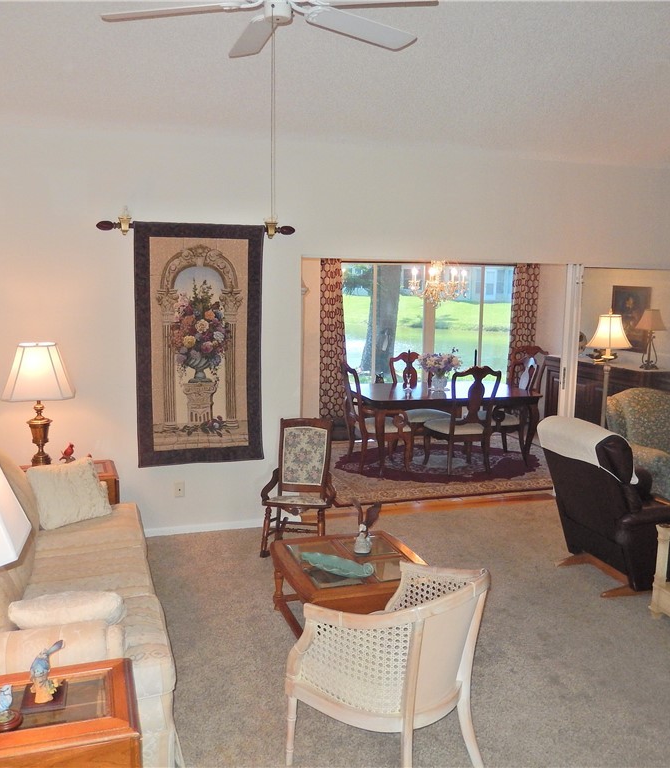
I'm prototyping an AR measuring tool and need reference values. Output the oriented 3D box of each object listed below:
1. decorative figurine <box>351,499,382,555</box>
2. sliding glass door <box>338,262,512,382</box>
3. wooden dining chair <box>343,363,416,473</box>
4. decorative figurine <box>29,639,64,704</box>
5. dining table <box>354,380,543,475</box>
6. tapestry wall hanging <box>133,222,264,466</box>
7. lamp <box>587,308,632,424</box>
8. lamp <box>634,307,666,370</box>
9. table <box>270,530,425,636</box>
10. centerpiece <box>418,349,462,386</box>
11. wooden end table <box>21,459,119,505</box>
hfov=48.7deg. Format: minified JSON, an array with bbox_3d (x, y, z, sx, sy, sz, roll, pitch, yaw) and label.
[{"bbox_3d":[0.177,0.757,3.966,0.160,0.290,0.130,5,9,30],"label":"decorative figurine"},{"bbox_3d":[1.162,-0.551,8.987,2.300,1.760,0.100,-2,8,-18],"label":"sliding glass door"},{"bbox_3d":[0.404,0.311,7.469,0.610,1.050,0.580,-1,8,-13],"label":"wooden dining chair"},{"bbox_3d":[-0.895,0.882,2.286,0.090,0.172,0.100,-1,8,-11],"label":"decorative figurine"},{"bbox_3d":[1.059,0.435,7.792,1.800,0.740,1.080,-1,8,-16],"label":"dining table"},{"bbox_3d":[-0.960,-0.286,5.220,0.890,1.700,0.030,-2,8,-18],"label":"tapestry wall hanging"},{"bbox_3d":[2.279,0.197,6.265,0.450,1.650,0.450,-2,9,-17],"label":"lamp"},{"bbox_3d":[3.386,-0.485,7.991,0.340,0.640,0.340,-2,9,-17],"label":"lamp"},{"bbox_3d":[0.098,1.132,3.935,0.720,0.400,0.820,-2,9,-17],"label":"table"},{"bbox_3d":[1.102,-0.153,7.799,0.450,0.420,0.420,1,8,0],"label":"centerpiece"},{"bbox_3d":[-1.816,0.870,4.975,0.700,0.565,0.470,-2,9,-17],"label":"wooden end table"}]

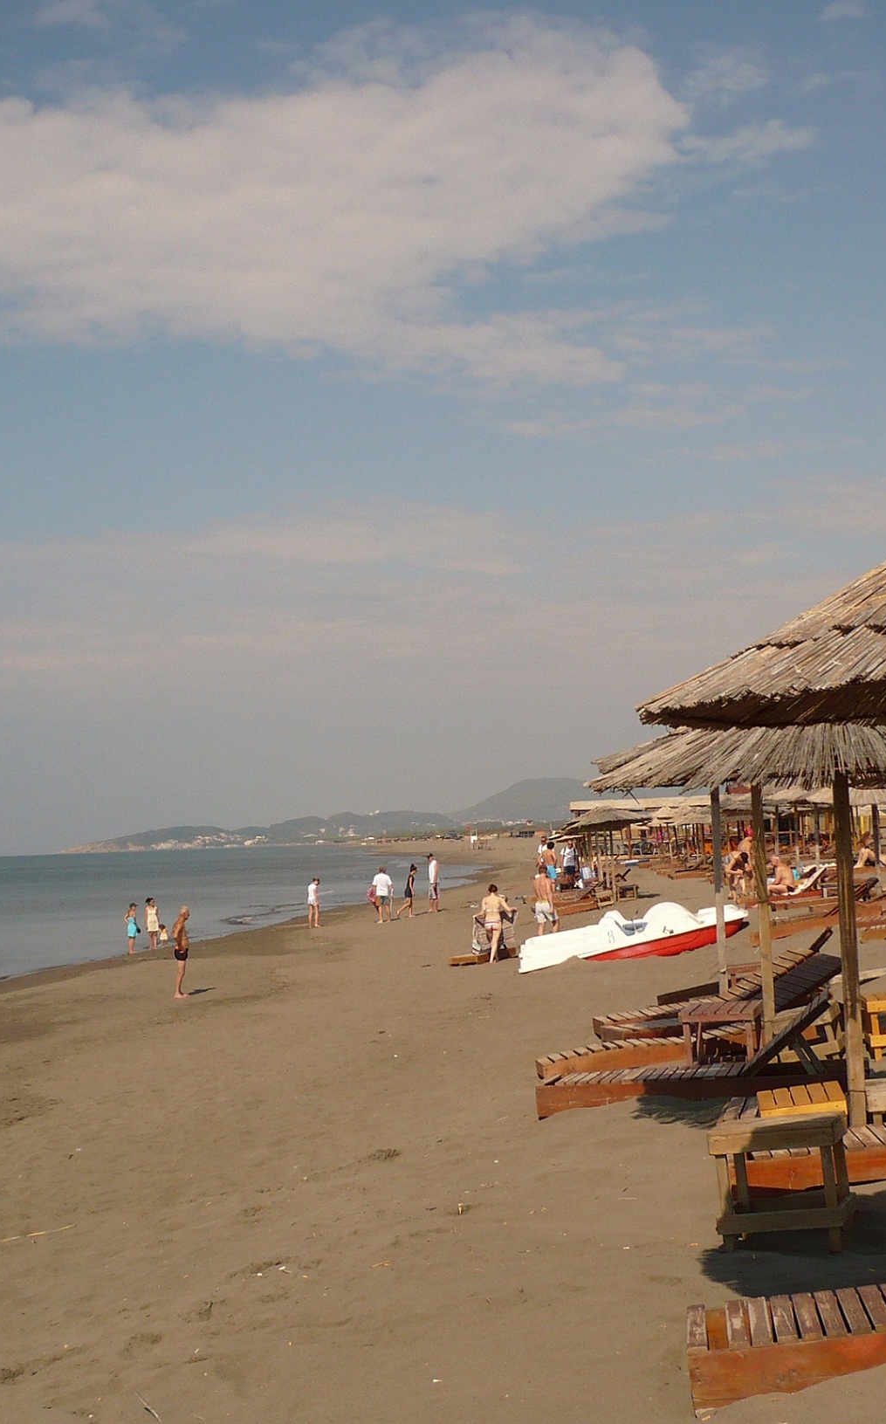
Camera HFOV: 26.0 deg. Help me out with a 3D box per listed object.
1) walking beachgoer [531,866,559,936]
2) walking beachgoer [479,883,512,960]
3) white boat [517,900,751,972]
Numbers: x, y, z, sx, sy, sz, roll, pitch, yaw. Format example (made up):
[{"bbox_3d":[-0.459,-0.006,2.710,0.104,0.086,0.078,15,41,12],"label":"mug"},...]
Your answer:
[{"bbox_3d":[2.272,4.398,42.798,0.550,1.760,0.400,-3,-4,6],"label":"walking beachgoer"},{"bbox_3d":[1.126,4.421,40.595,0.620,1.660,0.450,-3,-4,6],"label":"walking beachgoer"},{"bbox_3d":[3.511,4.035,35.603,4.200,1.050,1.650,-13,-4,-1],"label":"white boat"}]

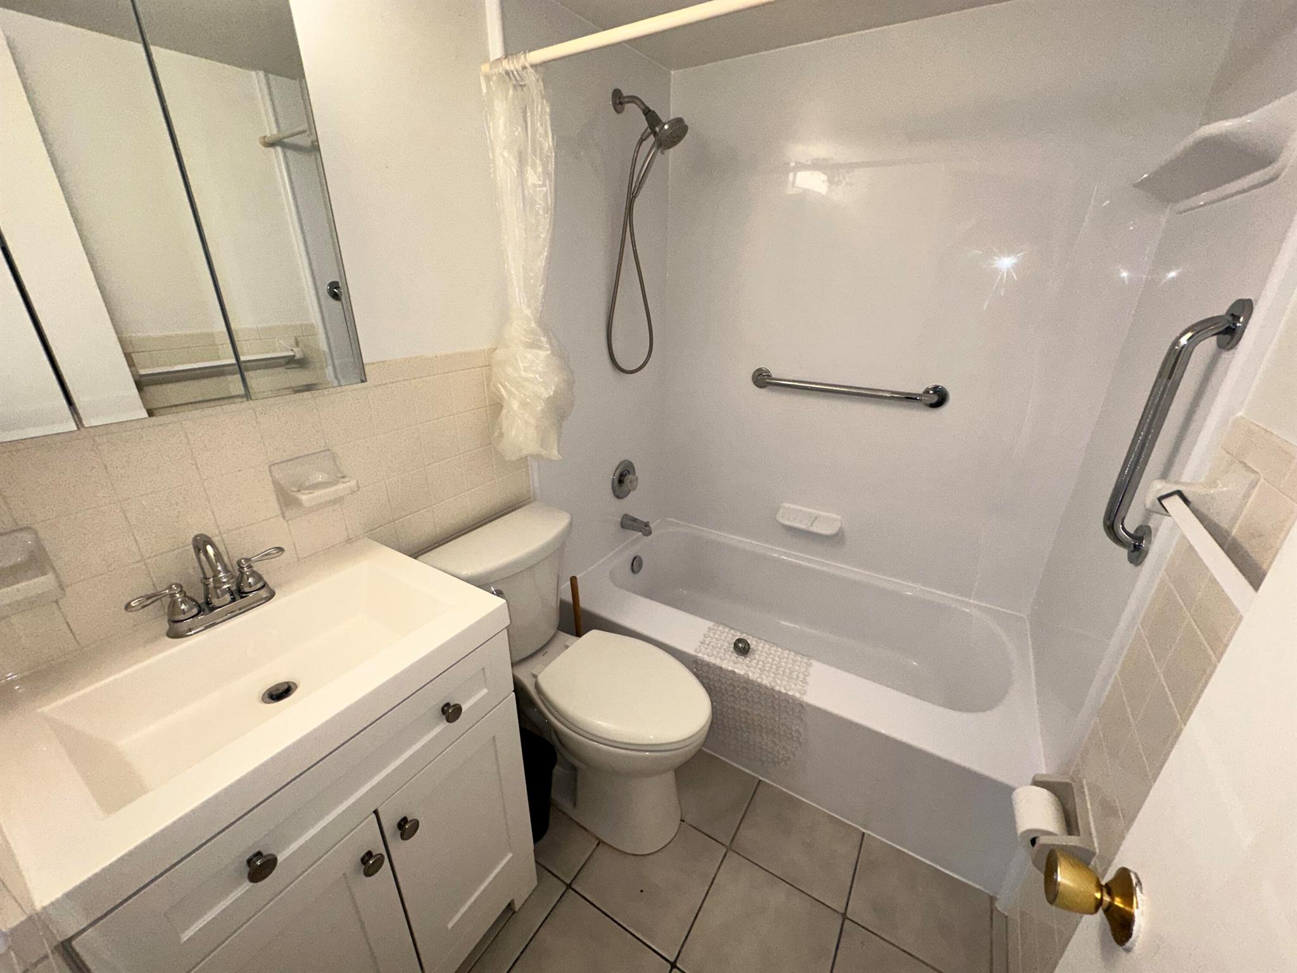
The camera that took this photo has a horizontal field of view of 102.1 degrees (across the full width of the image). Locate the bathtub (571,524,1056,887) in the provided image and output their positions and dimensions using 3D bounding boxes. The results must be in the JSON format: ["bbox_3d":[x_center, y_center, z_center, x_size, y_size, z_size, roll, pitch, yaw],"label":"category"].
[{"bbox_3d":[0.475,0.587,1.913,1.475,0.362,0.805,13,25,29],"label":"bathtub"}]

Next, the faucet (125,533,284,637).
[{"bbox_3d":[-0.749,0.157,0.912,0.130,0.170,0.237,13,26,29],"label":"faucet"}]

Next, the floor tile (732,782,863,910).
[{"bbox_3d":[0.412,0.980,1.448,0.304,0.010,0.242,13,26,29],"label":"floor tile"}]

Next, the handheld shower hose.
[{"bbox_3d":[-0.005,-0.808,1.737,0.250,0.885,0.210,13,25,29],"label":"handheld shower hose"}]

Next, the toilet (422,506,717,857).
[{"bbox_3d":[-0.173,0.548,1.478,0.765,0.745,0.430,13,25,29],"label":"toilet"}]

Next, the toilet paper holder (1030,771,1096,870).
[{"bbox_3d":[0.758,0.629,0.977,0.078,0.115,0.167,13,25,29],"label":"toilet paper holder"}]

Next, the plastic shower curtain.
[{"bbox_3d":[-0.316,-0.509,1.330,0.215,0.990,0.180,13,26,29],"label":"plastic shower curtain"}]

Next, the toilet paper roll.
[{"bbox_3d":[0.740,0.631,0.997,0.084,0.084,0.102,13,26,29],"label":"toilet paper roll"}]

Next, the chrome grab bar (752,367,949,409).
[{"bbox_3d":[0.679,-0.348,1.867,0.685,0.076,0.078,13,25,29],"label":"chrome grab bar"}]

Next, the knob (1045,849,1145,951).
[{"bbox_3d":[0.405,0.374,0.487,0.063,0.065,0.065,13,26,29],"label":"knob"}]

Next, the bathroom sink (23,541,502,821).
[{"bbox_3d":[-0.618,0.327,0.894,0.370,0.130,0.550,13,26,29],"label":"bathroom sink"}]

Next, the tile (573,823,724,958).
[{"bbox_3d":[0.008,1.006,1.383,0.305,0.010,0.306,13,26,29],"label":"tile"}]

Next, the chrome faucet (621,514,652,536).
[{"bbox_3d":[-0.043,0.168,2.195,0.138,0.075,0.060,13,25,29],"label":"chrome faucet"}]

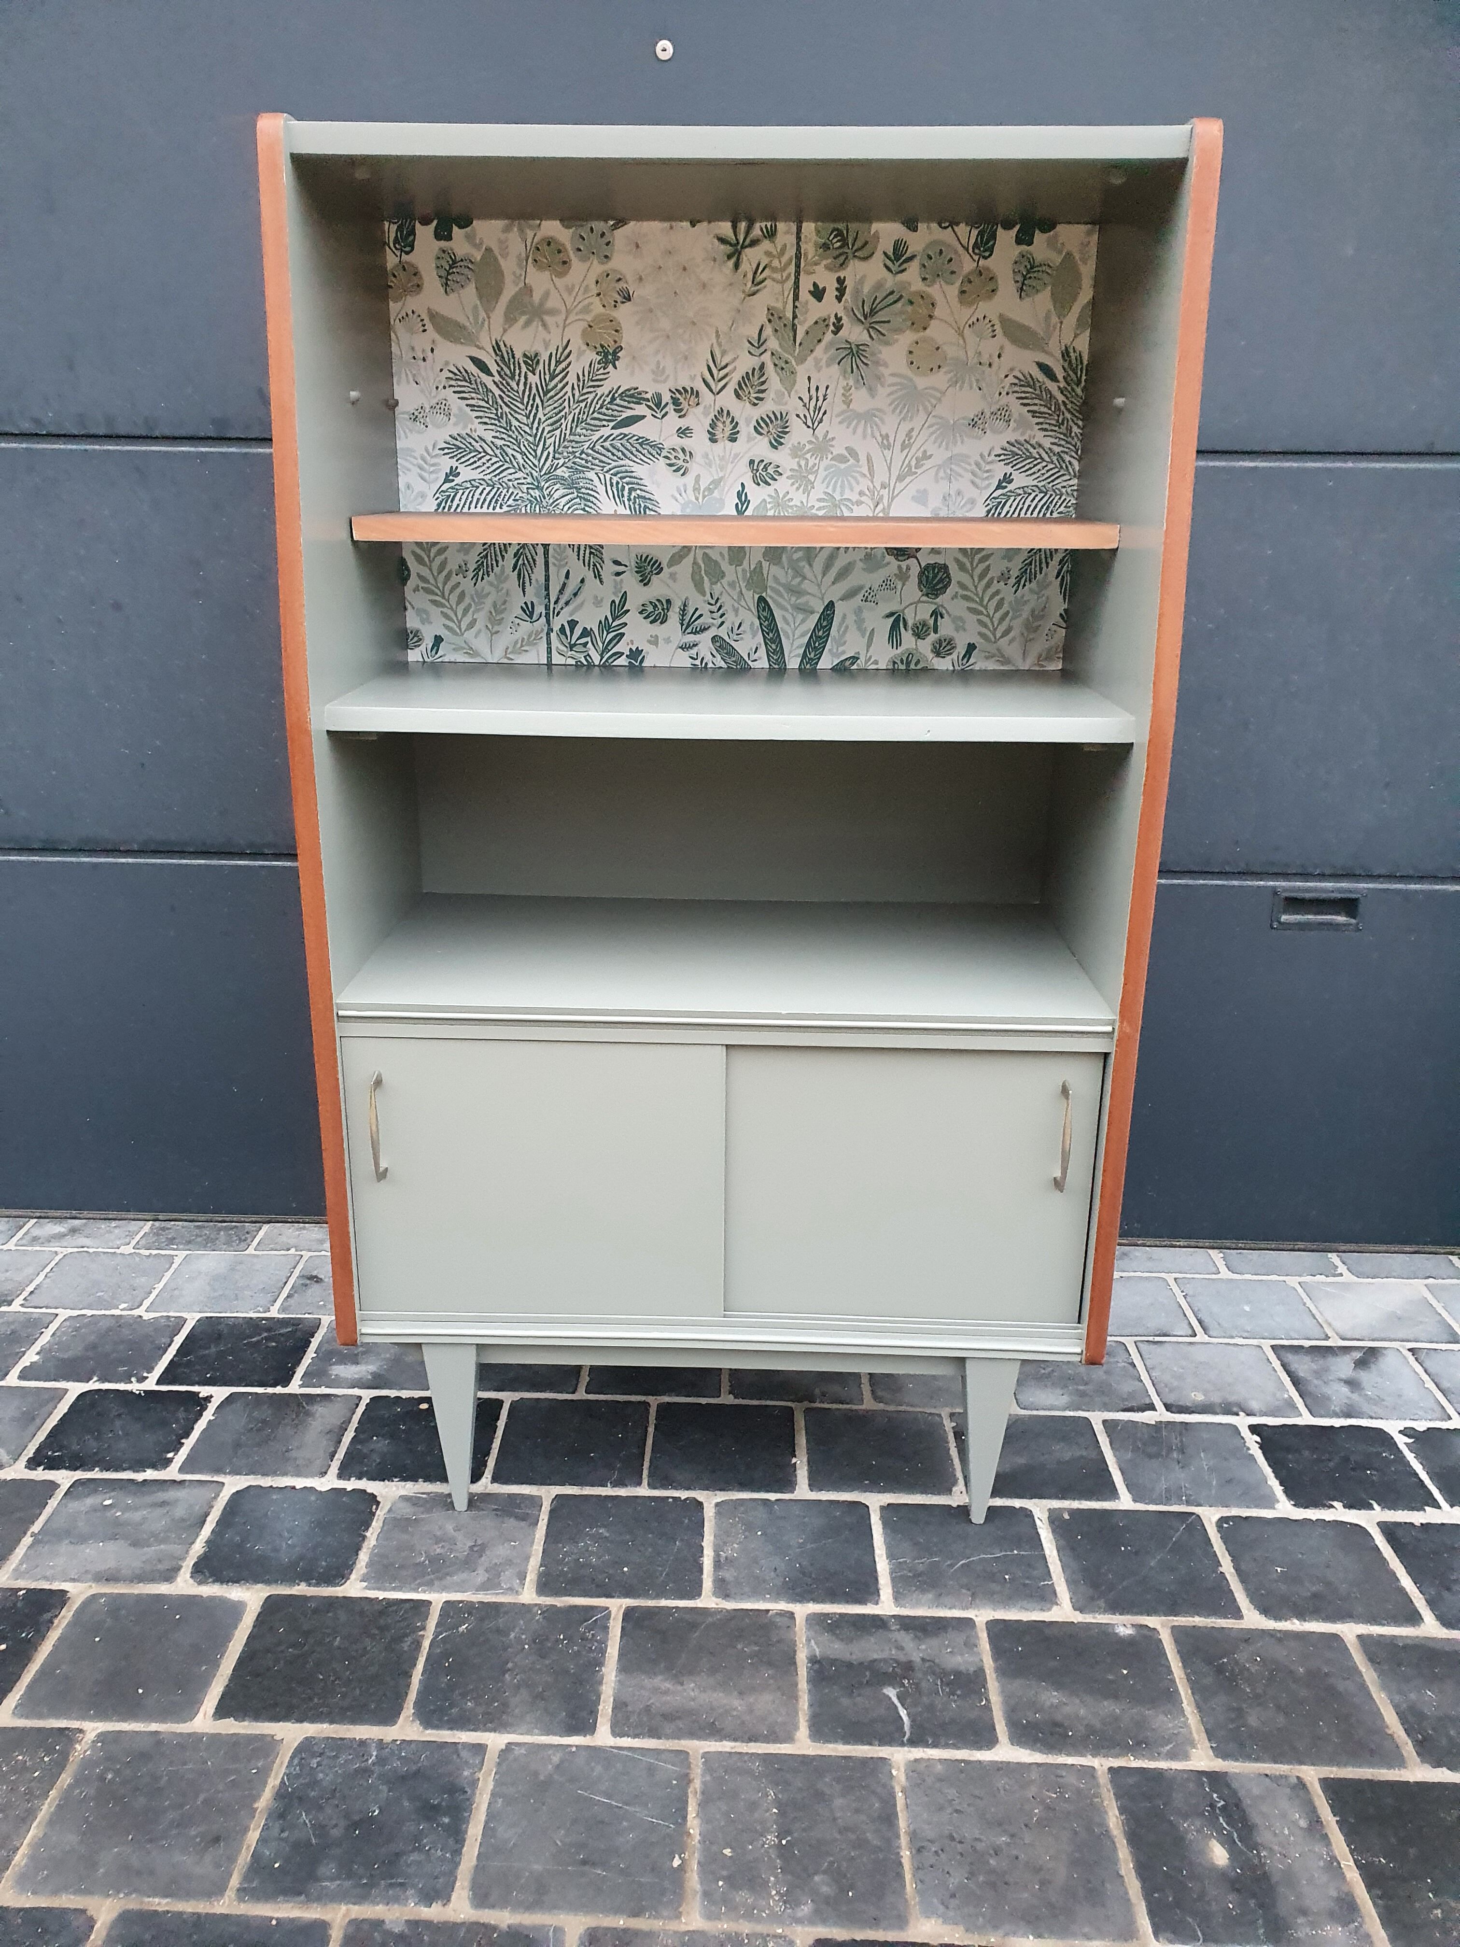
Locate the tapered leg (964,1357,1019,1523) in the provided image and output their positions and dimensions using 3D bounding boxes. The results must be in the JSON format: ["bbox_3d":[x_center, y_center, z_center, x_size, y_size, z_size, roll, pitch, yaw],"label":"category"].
[{"bbox_3d":[0.251,0.451,1.447,0.052,0.196,0.036,1,19,1],"label":"tapered leg"}]

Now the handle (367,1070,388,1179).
[{"bbox_3d":[-0.321,0.145,1.330,0.009,0.110,0.030,1,19,1],"label":"handle"}]

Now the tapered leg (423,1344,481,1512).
[{"bbox_3d":[-0.270,0.442,1.455,0.053,0.196,0.036,1,19,1],"label":"tapered leg"}]

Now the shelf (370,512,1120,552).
[{"bbox_3d":[0.005,-0.427,1.408,0.686,0.021,0.194,1,19,1],"label":"shelf"}]

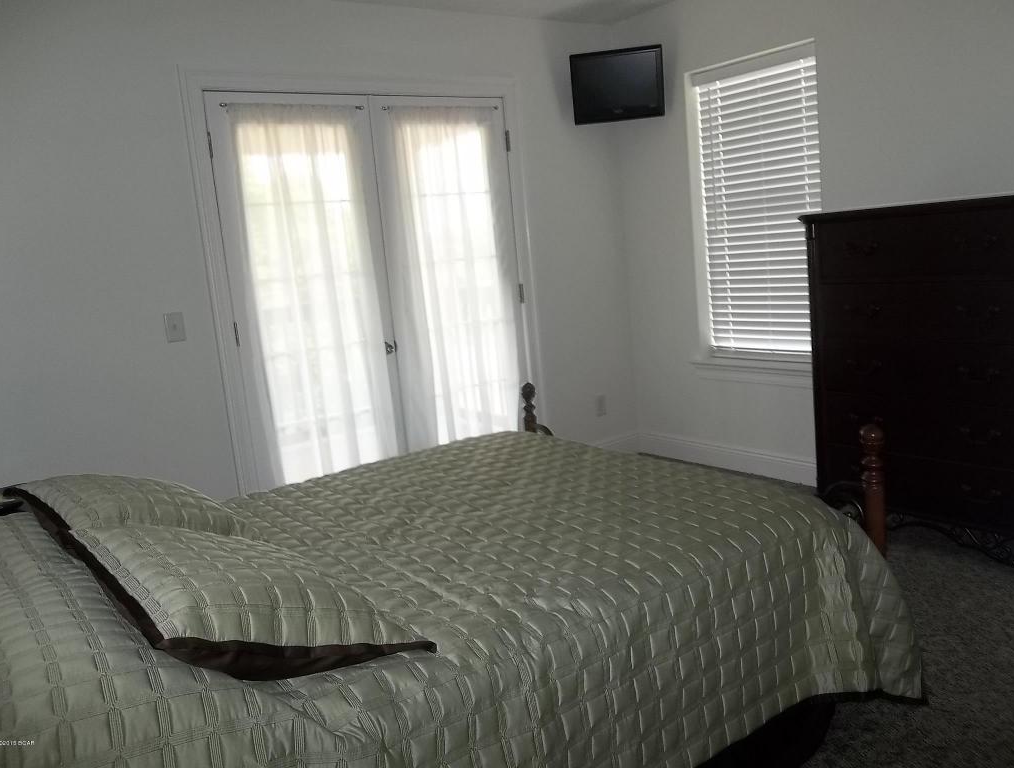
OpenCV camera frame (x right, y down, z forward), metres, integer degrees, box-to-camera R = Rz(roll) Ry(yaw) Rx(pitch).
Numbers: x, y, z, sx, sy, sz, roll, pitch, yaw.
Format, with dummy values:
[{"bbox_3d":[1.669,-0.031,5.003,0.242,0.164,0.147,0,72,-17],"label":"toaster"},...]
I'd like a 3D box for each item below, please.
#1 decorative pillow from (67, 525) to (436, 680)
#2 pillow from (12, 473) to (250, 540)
[{"bbox_3d":[-0.573,0.434,1.726,0.520,0.190,0.780,6,1,-35],"label":"decorative pillow"},{"bbox_3d":[-1.041,0.378,2.312,0.550,0.190,0.760,6,0,-39],"label":"pillow"}]

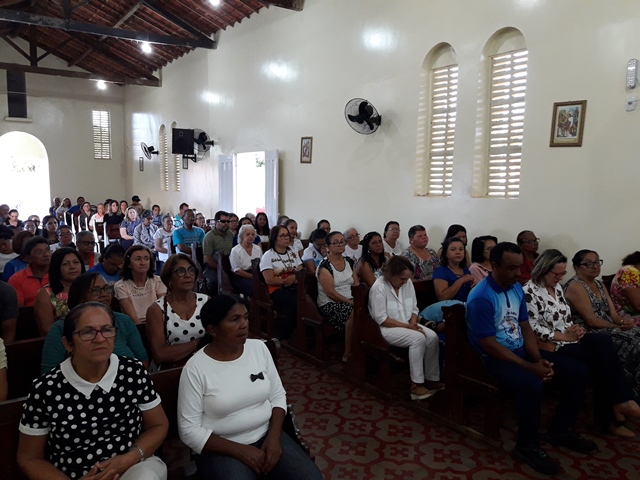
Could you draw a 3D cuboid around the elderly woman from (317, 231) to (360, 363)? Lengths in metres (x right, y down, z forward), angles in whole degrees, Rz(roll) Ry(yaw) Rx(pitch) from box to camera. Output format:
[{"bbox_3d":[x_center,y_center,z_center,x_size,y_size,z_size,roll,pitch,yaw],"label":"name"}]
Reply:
[{"bbox_3d":[0.214,0.521,4.764,0.460,1.170,0.580,-3,7,-30],"label":"elderly woman"}]

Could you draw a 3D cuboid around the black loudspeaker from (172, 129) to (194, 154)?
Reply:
[{"bbox_3d":[-3.436,-2.480,13.032,0.430,0.620,0.400,0,6,0],"label":"black loudspeaker"}]

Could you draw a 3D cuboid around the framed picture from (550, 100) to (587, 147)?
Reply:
[{"bbox_3d":[2.571,-1.197,5.356,0.030,0.455,0.340,-5,11,-36],"label":"framed picture"}]

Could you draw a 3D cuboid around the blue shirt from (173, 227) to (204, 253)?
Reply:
[{"bbox_3d":[-1.907,0.081,7.580,0.500,0.540,0.300,-4,7,-36],"label":"blue shirt"}]

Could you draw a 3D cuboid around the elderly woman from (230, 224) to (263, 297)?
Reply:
[{"bbox_3d":[-0.832,0.382,6.185,0.450,1.140,0.600,-4,7,-36],"label":"elderly woman"}]

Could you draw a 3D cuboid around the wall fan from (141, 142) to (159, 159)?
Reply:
[{"bbox_3d":[-4.687,-2.421,14.176,0.430,0.480,0.510,-16,14,-34],"label":"wall fan"}]

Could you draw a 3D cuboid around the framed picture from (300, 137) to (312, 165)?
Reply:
[{"bbox_3d":[-0.217,-1.474,8.517,0.030,0.435,0.340,-4,7,-36],"label":"framed picture"}]

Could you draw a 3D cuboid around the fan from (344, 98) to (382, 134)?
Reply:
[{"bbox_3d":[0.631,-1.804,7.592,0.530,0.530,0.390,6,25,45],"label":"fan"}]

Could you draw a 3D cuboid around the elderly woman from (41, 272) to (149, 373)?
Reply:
[{"bbox_3d":[-1.086,0.763,2.649,0.550,1.200,0.740,-4,8,-34],"label":"elderly woman"}]

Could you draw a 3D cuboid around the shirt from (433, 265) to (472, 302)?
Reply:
[{"bbox_3d":[1.209,0.445,4.726,0.430,0.480,0.270,-3,7,-29],"label":"shirt"}]

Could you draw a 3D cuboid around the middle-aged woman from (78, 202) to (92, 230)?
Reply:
[{"bbox_3d":[-5.669,-0.364,12.829,0.470,1.180,0.700,-4,8,-35],"label":"middle-aged woman"}]

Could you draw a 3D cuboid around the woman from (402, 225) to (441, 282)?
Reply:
[{"bbox_3d":[1.210,0.438,5.597,0.500,1.200,0.720,-4,8,-34],"label":"woman"}]

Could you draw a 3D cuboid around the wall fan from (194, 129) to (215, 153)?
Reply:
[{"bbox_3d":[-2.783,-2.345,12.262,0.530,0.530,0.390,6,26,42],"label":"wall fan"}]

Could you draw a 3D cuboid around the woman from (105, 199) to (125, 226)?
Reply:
[{"bbox_3d":[-4.373,-0.208,11.156,0.450,1.250,0.600,-4,7,-36],"label":"woman"}]

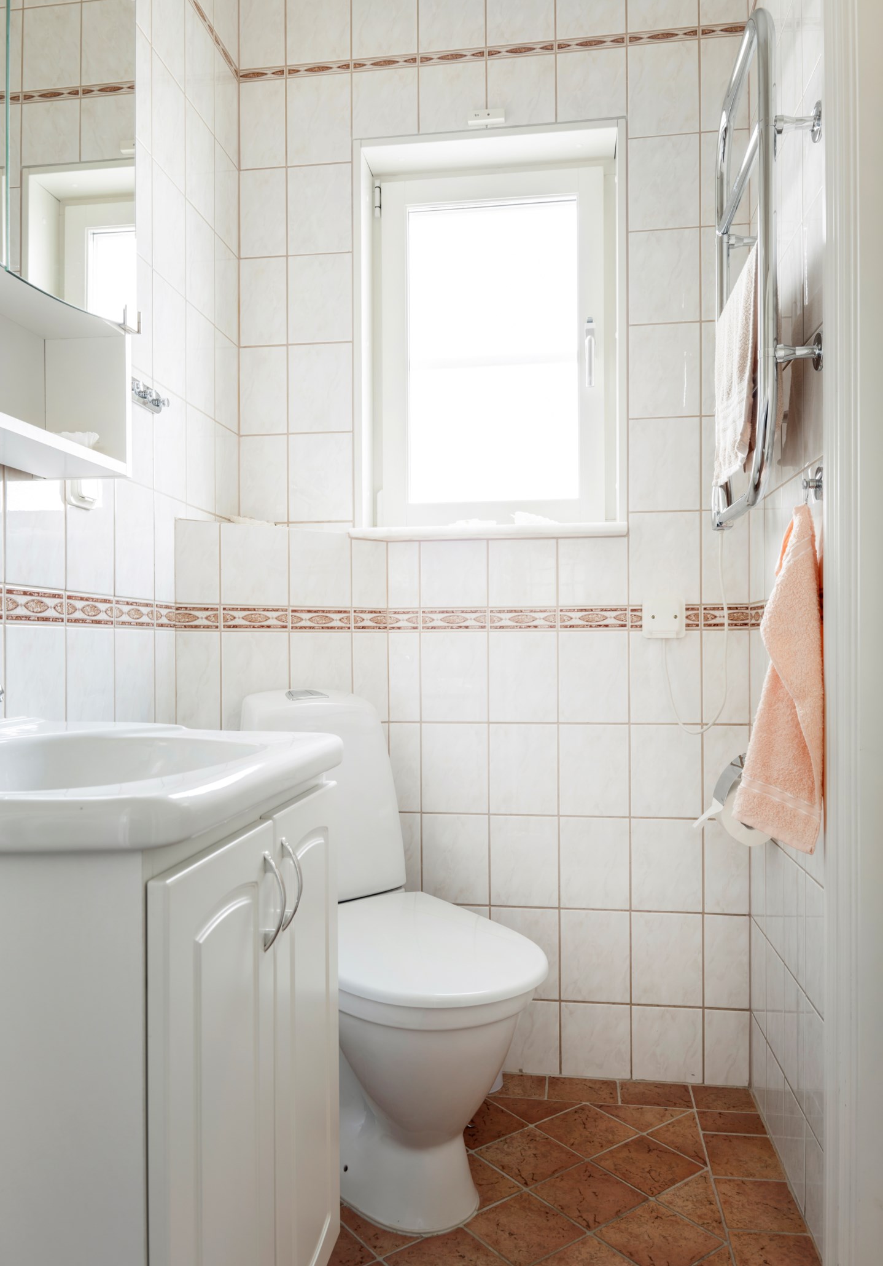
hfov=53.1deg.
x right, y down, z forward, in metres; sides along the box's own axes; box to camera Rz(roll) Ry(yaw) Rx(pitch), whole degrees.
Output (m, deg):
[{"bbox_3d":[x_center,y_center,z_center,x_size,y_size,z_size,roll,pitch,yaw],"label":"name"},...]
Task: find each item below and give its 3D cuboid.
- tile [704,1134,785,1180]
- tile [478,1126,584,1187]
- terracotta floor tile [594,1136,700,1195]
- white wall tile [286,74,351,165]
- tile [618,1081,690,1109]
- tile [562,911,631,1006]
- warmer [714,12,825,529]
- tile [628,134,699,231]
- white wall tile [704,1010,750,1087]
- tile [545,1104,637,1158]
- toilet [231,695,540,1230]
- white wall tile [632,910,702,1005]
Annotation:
[{"bbox_3d":[0.555,0.969,1.629,0.122,0.010,0.139,0,0,8],"label":"tile"},{"bbox_3d":[0.162,0.963,1.619,0.142,0.009,0.142,0,0,-37],"label":"tile"},{"bbox_3d":[0.376,0.975,1.614,0.140,0.010,0.140,0,0,-37],"label":"terracotta floor tile"},{"bbox_3d":[-0.276,-1.159,2.004,0.149,0.199,0.010,0,0,8],"label":"white wall tile"},{"bbox_3d":[0.447,0.968,1.845,0.147,0.010,0.094,0,0,8],"label":"tile"},{"bbox_3d":[0.334,0.701,1.923,0.149,0.198,0.010,0,0,8],"label":"tile"},{"bbox_3d":[0.557,-0.610,1.541,0.093,0.828,0.417,0,0,8],"label":"warmer"},{"bbox_3d":[0.480,-0.972,1.915,0.149,0.198,0.010,0,0,8],"label":"tile"},{"bbox_3d":[0.610,0.882,1.885,0.095,0.159,0.010,0,0,8],"label":"white wall tile"},{"bbox_3d":[0.281,0.962,1.703,0.142,0.009,0.142,0,0,-37],"label":"tile"},{"bbox_3d":[-0.092,0.539,1.583,0.384,0.841,0.646,0,0,-37],"label":"toilet"},{"bbox_3d":[0.486,0.703,1.912,0.149,0.198,0.010,0,0,8],"label":"white wall tile"}]

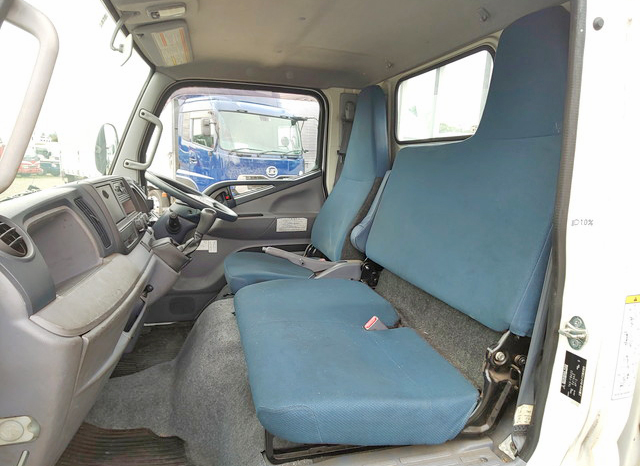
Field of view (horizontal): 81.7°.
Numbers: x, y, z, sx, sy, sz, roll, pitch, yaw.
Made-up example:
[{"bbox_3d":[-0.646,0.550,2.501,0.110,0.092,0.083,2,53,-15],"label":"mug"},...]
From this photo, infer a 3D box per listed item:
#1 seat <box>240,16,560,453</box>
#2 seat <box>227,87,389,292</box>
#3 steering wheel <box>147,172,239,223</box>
[{"bbox_3d":[0.147,-0.085,1.084,0.771,0.949,0.751,-2,12,-16],"label":"seat"},{"bbox_3d":[-0.070,-0.221,1.696,0.705,0.908,0.482,-2,12,-16],"label":"seat"},{"bbox_3d":[-0.539,-0.136,1.555,0.405,0.085,0.405,28,2,-20],"label":"steering wheel"}]

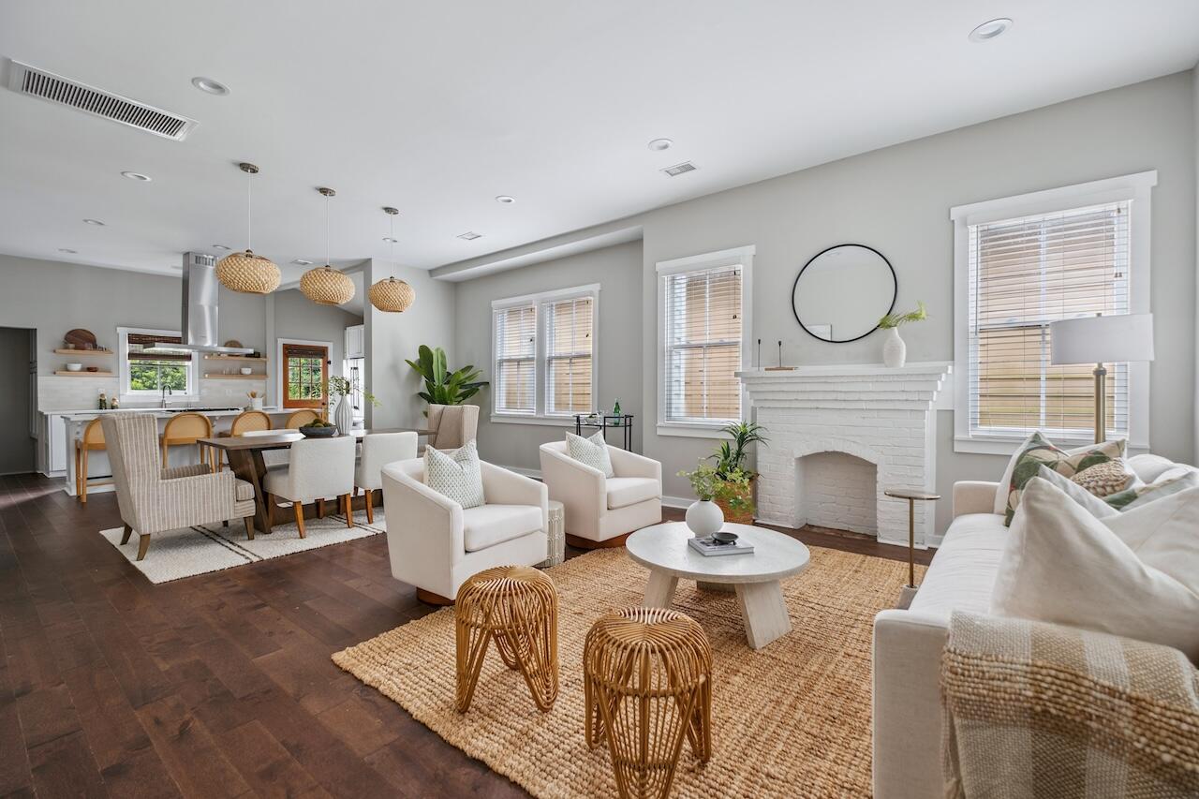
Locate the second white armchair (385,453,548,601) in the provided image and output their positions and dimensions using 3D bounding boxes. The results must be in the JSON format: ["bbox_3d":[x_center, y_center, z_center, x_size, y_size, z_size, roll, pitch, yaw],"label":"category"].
[{"bbox_3d":[-0.848,0.765,3.176,0.780,0.725,0.780,0,1,36],"label":"second white armchair"}]

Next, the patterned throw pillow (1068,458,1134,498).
[{"bbox_3d":[2.075,0.387,2.129,0.140,0.310,0.380,25,-5,-11],"label":"patterned throw pillow"}]

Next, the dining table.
[{"bbox_3d":[-2.586,0.732,4.772,0.936,0.760,1.823,0,1,38],"label":"dining table"}]

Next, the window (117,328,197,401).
[{"bbox_3d":[-7.292,-0.555,8.317,0.080,1.186,1.051,0,1,38],"label":"window"}]

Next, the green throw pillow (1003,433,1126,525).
[{"bbox_3d":[2.159,0.415,2.336,0.170,0.505,0.505,16,2,6],"label":"green throw pillow"}]

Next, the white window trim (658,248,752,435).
[{"bbox_3d":[1.018,-0.529,4.948,1.047,1.812,0.100,0,1,38],"label":"white window trim"}]

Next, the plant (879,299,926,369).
[{"bbox_3d":[2.284,-0.496,3.788,0.340,0.520,0.200,0,1,38],"label":"plant"}]

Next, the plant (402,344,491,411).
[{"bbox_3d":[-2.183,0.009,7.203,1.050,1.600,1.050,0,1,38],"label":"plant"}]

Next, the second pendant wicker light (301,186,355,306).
[{"bbox_3d":[-2.584,-1.442,4.749,0.457,1.076,0.457,0,1,38],"label":"second pendant wicker light"}]

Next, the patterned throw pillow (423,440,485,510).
[{"bbox_3d":[-0.931,0.486,3.207,0.160,0.420,0.420,-20,-11,36],"label":"patterned throw pillow"}]

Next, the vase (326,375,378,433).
[{"bbox_3d":[-2.433,0.060,4.924,0.500,0.600,0.420,0,1,-26],"label":"vase"}]

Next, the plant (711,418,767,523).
[{"bbox_3d":[1.212,0.646,4.381,0.500,0.931,0.500,0,1,38],"label":"plant"}]

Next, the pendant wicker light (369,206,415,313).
[{"bbox_3d":[-2.182,-1.454,5.251,0.430,1.084,0.430,0,1,38],"label":"pendant wicker light"}]

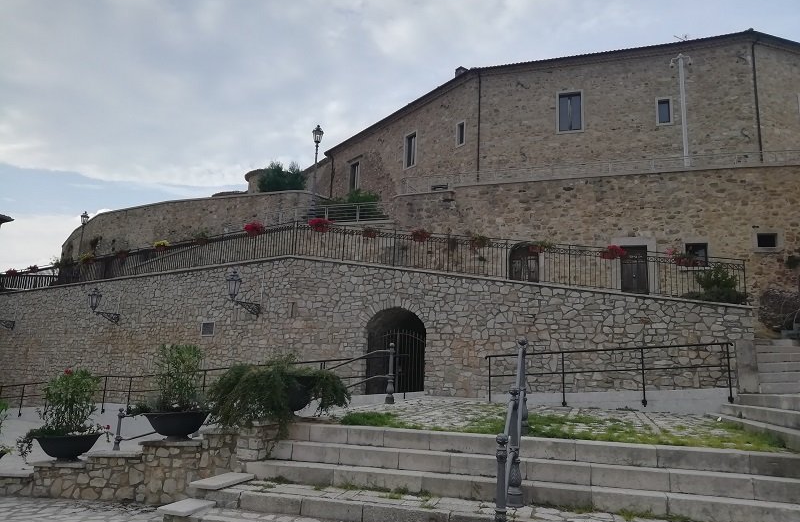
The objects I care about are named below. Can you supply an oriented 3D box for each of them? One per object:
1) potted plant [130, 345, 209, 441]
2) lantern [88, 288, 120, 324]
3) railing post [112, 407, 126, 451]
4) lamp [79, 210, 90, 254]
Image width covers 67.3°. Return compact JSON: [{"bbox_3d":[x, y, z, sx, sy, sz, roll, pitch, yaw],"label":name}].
[{"bbox_3d":[-2.884,1.665,7.550,0.970,1.170,0.880,2,-11,0],"label":"potted plant"},{"bbox_3d":[-8.444,1.302,17.200,0.380,1.080,0.930,-6,-13,34],"label":"lantern"},{"bbox_3d":[-5.203,3.221,11.107,0.180,0.980,0.180,2,-11,0],"label":"railing post"},{"bbox_3d":[-14.432,-0.594,27.166,0.400,3.500,0.400,2,-11,0],"label":"lamp"}]

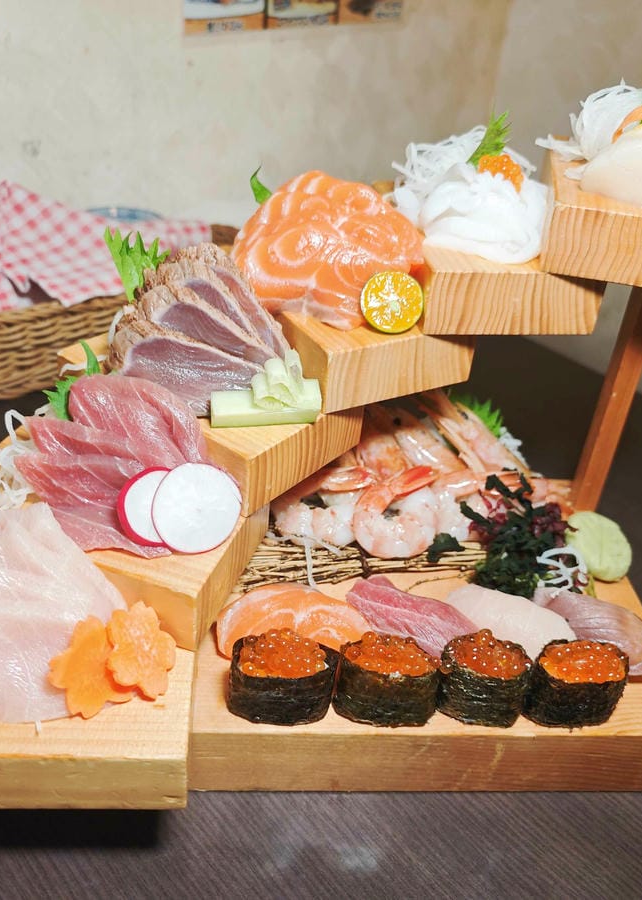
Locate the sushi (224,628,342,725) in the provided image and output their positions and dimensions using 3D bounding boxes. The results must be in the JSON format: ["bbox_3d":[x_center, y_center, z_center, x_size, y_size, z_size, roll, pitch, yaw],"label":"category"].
[{"bbox_3d":[-0.017,0.101,0.359,0.046,0.034,0.029,3,33,-4],"label":"sushi"}]

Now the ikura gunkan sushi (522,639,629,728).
[{"bbox_3d":[0.119,0.107,0.371,0.044,0.031,0.027,1,33,-7],"label":"ikura gunkan sushi"}]

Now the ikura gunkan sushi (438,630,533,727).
[{"bbox_3d":[0.075,0.104,0.367,0.043,0.035,0.028,2,33,-5],"label":"ikura gunkan sushi"}]

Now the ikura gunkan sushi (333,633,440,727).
[{"bbox_3d":[0.030,0.103,0.363,0.045,0.033,0.030,3,33,-3],"label":"ikura gunkan sushi"}]

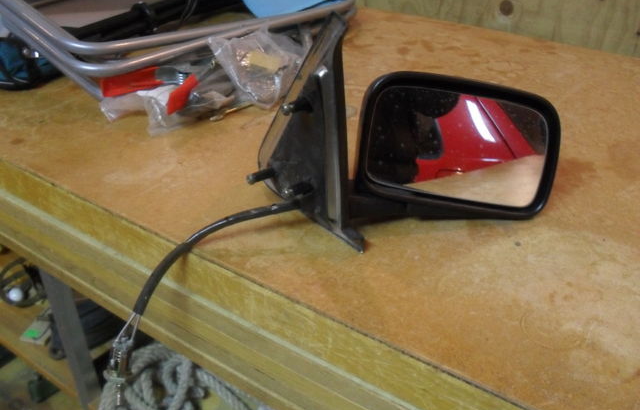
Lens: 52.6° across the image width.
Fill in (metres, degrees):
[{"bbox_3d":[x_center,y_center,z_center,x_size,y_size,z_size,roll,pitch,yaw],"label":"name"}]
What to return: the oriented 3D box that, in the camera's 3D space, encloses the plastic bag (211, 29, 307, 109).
[{"bbox_3d":[-0.083,-0.202,0.913,0.138,0.070,0.135,-5,31,-4],"label":"plastic bag"}]

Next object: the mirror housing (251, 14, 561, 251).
[{"bbox_3d":[0.070,-0.085,0.584,0.288,0.203,0.140,-5,31,-4],"label":"mirror housing"}]

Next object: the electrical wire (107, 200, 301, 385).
[{"bbox_3d":[-0.107,0.082,0.612,0.195,0.162,0.035,-14,33,-19],"label":"electrical wire"}]

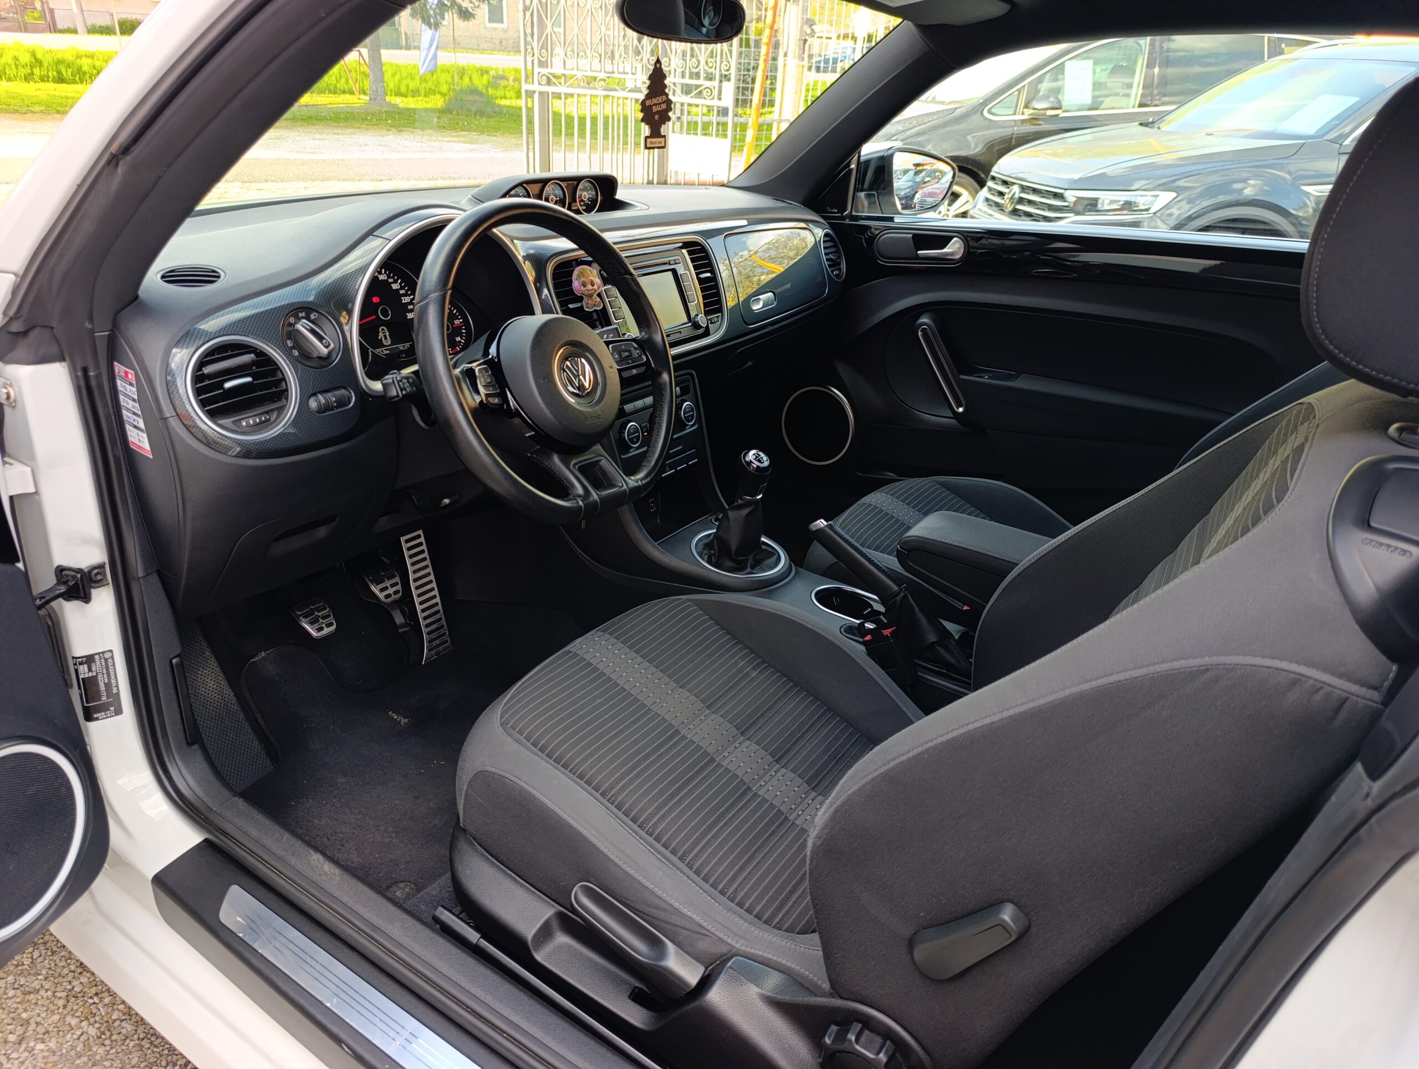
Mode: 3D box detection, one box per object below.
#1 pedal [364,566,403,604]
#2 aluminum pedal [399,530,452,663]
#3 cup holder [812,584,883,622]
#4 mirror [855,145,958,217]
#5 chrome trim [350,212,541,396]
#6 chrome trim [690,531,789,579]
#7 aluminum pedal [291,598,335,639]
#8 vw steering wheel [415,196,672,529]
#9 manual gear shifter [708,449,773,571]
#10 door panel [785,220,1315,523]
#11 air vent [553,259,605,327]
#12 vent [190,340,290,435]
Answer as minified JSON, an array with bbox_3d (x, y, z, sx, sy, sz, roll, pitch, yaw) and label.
[{"bbox_3d":[-0.516,0.080,1.499,0.022,0.052,0.062,-22,5,41],"label":"pedal"},{"bbox_3d":[-0.491,0.106,1.621,0.030,0.228,0.048,-1,13,37],"label":"aluminum pedal"},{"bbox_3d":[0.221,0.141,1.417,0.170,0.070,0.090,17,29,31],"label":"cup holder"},{"bbox_3d":[0.428,-0.762,2.043,0.220,0.150,0.130,-19,32,-37],"label":"mirror"},{"bbox_3d":[-0.308,-0.291,1.144,0.055,0.205,0.305,2,20,36],"label":"chrome trim"},{"bbox_3d":[0.046,0.032,1.488,0.150,0.020,0.150,7,30,-4],"label":"chrome trim"},{"bbox_3d":[-0.587,0.125,1.405,0.025,0.051,0.052,-28,1,40],"label":"aluminum pedal"},{"bbox_3d":[-0.182,-0.198,1.080,0.100,0.360,0.370,-6,16,40],"label":"vw steering wheel"},{"bbox_3d":[0.050,-0.047,1.449,0.110,0.180,0.100,2,24,-1],"label":"manual gear shifter"},{"bbox_3d":[0.652,-0.295,1.853,1.080,0.600,0.140,18,28,30],"label":"door panel"},{"bbox_3d":[-0.182,-0.333,1.308,0.035,0.097,0.087,4,22,36],"label":"air vent"},{"bbox_3d":[-0.470,-0.147,0.943,0.045,0.106,0.106,-6,15,42],"label":"vent"}]

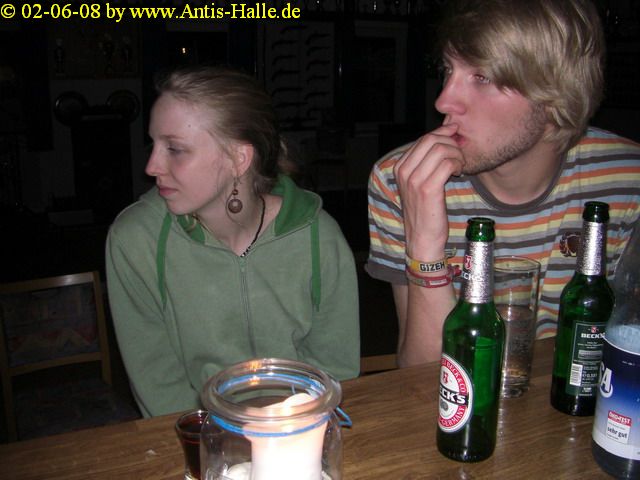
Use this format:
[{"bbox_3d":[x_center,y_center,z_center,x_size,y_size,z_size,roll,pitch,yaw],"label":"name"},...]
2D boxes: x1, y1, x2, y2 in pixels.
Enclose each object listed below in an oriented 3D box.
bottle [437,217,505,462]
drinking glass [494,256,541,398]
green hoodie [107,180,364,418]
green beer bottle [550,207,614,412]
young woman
[{"bbox_3d":[0.151,0.091,0.692,0.061,0.237,0.061,-5,14,-25],"label":"bottle"},{"bbox_3d":[0.227,0.105,0.847,0.064,0.156,0.064,1,13,0],"label":"drinking glass"},{"bbox_3d":[-0.137,0.138,1.127,0.420,0.480,0.340,-2,13,-12],"label":"green hoodie"},{"bbox_3d":[0.302,0.071,0.793,0.061,0.237,0.061,1,13,3],"label":"green beer bottle"},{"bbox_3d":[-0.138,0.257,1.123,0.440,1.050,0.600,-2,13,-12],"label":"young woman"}]

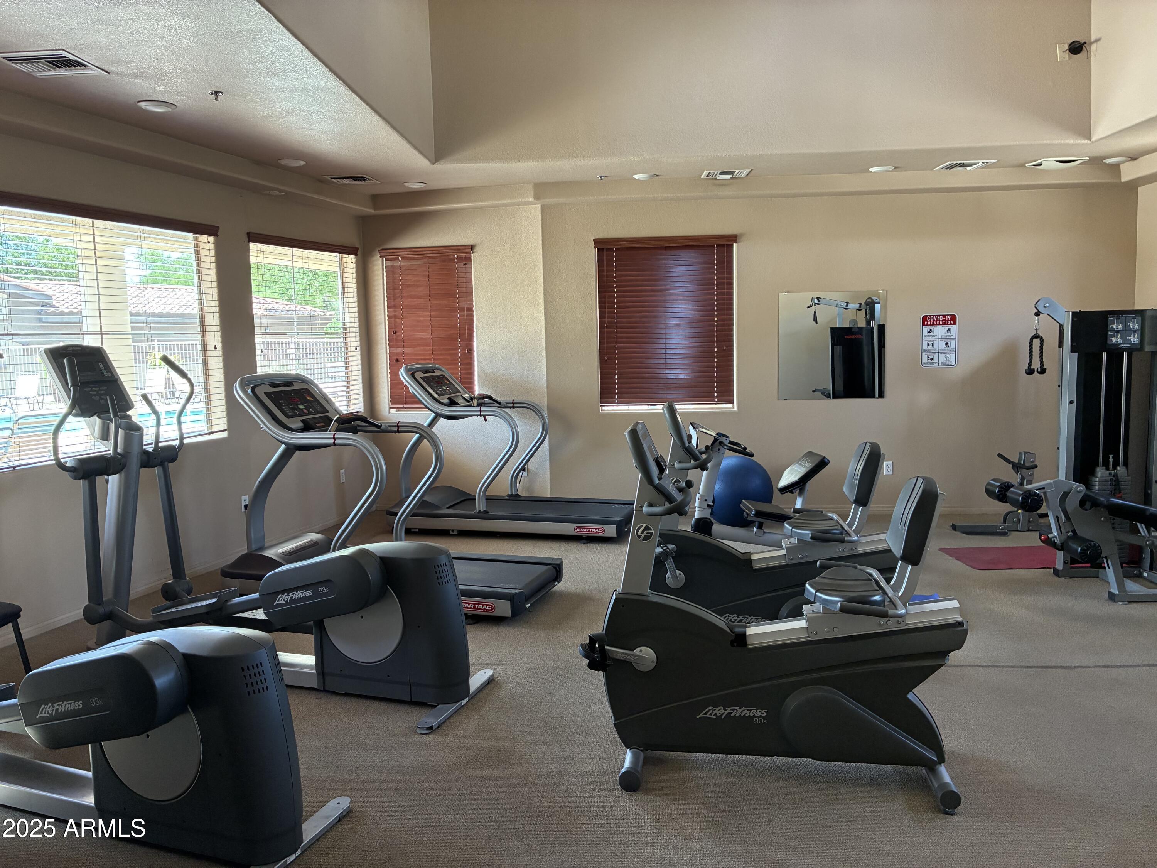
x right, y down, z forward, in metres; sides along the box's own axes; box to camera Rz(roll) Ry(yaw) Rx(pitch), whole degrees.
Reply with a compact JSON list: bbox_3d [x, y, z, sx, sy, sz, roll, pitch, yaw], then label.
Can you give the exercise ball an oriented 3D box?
[{"bbox_3d":[1.333,0.479,7.230,0.589,0.589,0.589,-1,6,3],"label":"exercise ball"}]

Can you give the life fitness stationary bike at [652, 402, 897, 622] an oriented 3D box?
[{"bbox_3d":[0.950,0.461,4.255,1.300,1.260,0.620,-1,6,6],"label":"life fitness stationary bike"}]

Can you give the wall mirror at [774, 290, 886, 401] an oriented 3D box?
[{"bbox_3d":[2.169,-0.752,7.428,0.914,0.914,0.020,-1,6,3],"label":"wall mirror"}]

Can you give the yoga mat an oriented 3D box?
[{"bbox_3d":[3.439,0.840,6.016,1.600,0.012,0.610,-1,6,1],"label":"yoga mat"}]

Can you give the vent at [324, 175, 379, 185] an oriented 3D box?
[{"bbox_3d":[-1.810,-2.035,6.965,0.350,0.030,0.350,-1,6,4],"label":"vent"}]

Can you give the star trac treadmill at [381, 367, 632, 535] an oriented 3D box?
[{"bbox_3d":[-0.551,0.103,7.243,2.090,1.410,0.810,1,7,18],"label":"star trac treadmill"}]

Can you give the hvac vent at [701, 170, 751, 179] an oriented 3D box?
[{"bbox_3d":[1.167,-2.047,6.849,0.360,0.030,0.310,-1,6,3],"label":"hvac vent"}]

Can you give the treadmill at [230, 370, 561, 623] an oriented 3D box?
[{"bbox_3d":[-1.204,0.320,5.407,2.090,1.410,0.810,1,7,19],"label":"treadmill"}]

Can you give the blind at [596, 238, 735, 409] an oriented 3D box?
[{"bbox_3d":[0.762,-0.964,7.499,1.216,1.444,0.090,-1,6,3],"label":"blind"}]

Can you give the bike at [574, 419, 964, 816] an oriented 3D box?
[{"bbox_3d":[0.700,0.581,3.186,1.330,1.260,0.620,0,6,10],"label":"bike"}]

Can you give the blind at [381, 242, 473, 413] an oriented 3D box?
[{"bbox_3d":[-1.346,-0.945,7.827,0.896,1.444,0.090,0,6,14],"label":"blind"}]

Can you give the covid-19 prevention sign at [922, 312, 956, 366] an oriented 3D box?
[{"bbox_3d":[3.067,-0.787,7.386,0.305,0.457,0.010,-1,6,3],"label":"covid-19 prevention sign"}]

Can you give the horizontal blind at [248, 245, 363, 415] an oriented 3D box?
[{"bbox_3d":[-2.238,-0.833,7.295,0.060,1.450,1.470,1,7,18],"label":"horizontal blind"}]

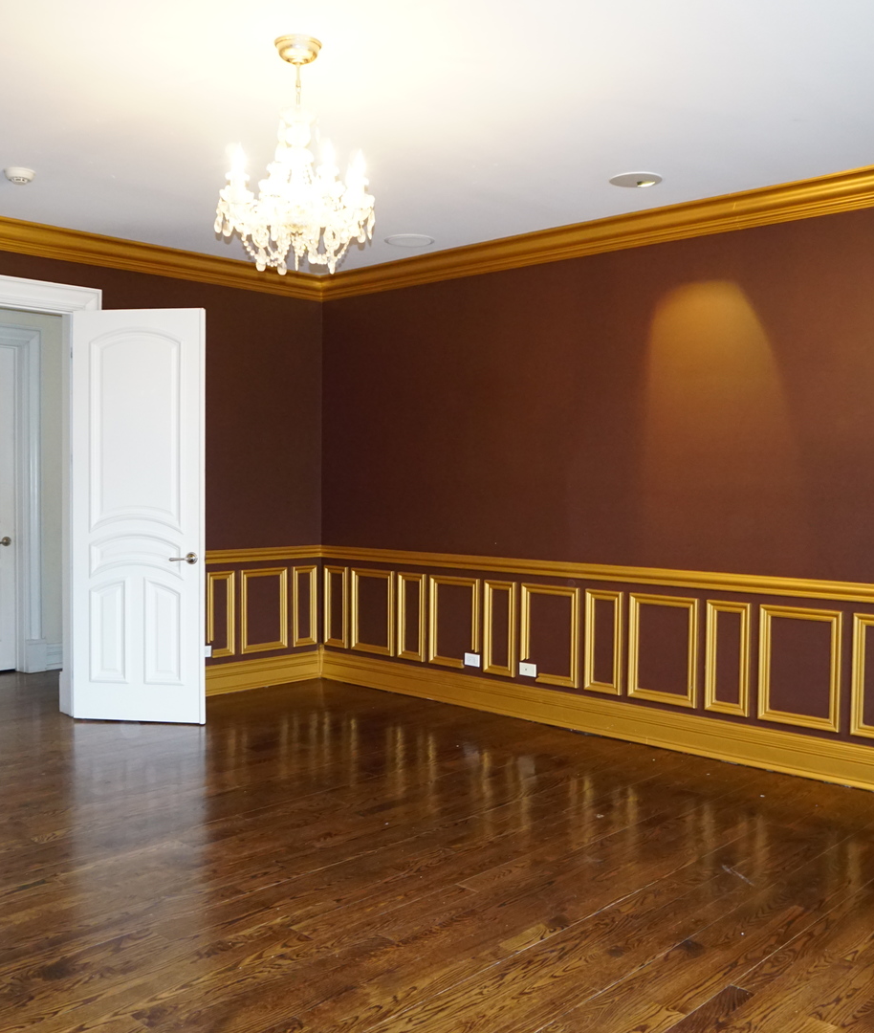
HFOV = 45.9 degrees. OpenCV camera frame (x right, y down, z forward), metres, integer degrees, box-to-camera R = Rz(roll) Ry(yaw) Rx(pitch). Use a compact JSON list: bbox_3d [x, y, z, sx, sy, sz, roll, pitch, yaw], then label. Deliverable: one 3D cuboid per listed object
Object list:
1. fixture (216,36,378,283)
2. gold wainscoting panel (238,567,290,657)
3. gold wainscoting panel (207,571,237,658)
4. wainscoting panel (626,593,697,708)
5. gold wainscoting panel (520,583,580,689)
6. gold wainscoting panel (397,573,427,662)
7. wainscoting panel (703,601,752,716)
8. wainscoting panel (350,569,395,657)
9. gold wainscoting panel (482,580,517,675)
[{"bbox_3d":[-0.434,-1.121,3.239,0.505,0.710,0.505,0,2,0],"label":"fixture"},{"bbox_3d":[-1.198,0.651,7.193,0.025,0.577,0.393,2,2,43],"label":"gold wainscoting panel"},{"bbox_3d":[-1.355,0.620,6.515,0.025,0.538,0.197,2,3,43],"label":"gold wainscoting panel"},{"bbox_3d":[1.223,0.720,5.608,0.410,0.577,0.025,2,2,43],"label":"wainscoting panel"},{"bbox_3d":[0.666,0.700,6.130,0.410,0.577,0.025,2,2,43],"label":"gold wainscoting panel"},{"bbox_3d":[-0.155,0.629,6.506,0.227,0.538,0.025,2,3,43],"label":"gold wainscoting panel"},{"bbox_3d":[1.502,0.731,5.347,0.237,0.577,0.025,2,2,43],"label":"wainscoting panel"},{"bbox_3d":[-0.418,0.619,6.755,0.379,0.538,0.025,2,3,43],"label":"wainscoting panel"},{"bbox_3d":[0.366,0.648,6.013,0.224,0.538,0.025,2,3,43],"label":"gold wainscoting panel"}]

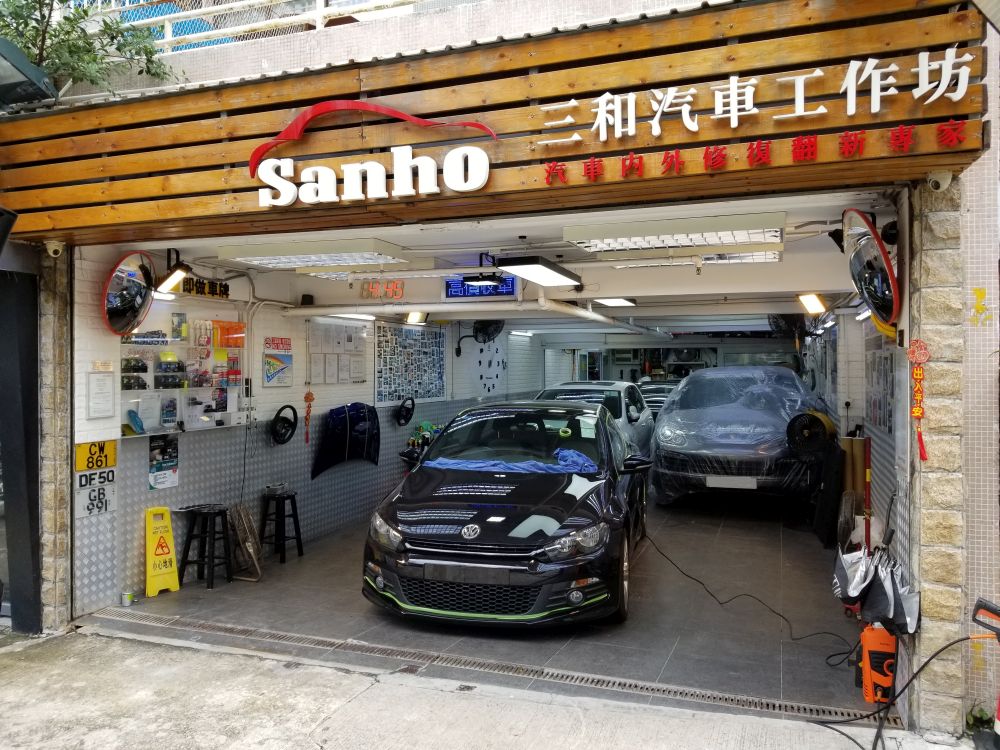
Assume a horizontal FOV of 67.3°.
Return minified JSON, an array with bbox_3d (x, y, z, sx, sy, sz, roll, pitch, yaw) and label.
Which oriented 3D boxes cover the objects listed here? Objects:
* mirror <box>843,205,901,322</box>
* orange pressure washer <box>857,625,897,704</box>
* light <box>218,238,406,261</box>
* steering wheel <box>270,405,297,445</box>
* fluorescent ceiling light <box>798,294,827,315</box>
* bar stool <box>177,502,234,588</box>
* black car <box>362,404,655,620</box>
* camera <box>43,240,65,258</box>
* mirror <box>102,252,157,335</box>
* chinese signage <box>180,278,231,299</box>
[{"bbox_3d":[1.780,-0.522,3.661,0.130,0.610,0.610,-21,-6,14],"label":"mirror"},{"bbox_3d":[1.908,1.427,3.814,0.180,0.390,0.200,0,1,17],"label":"orange pressure washer"},{"bbox_3d":[-1.382,-0.879,5.513,1.240,0.095,0.440,0,0,21],"label":"light"},{"bbox_3d":[-1.994,0.458,6.950,0.110,0.370,0.370,12,5,19],"label":"steering wheel"},{"bbox_3d":[2.884,-0.661,6.907,0.080,0.220,0.230,-44,18,-20],"label":"fluorescent ceiling light"},{"bbox_3d":[-2.302,1.335,5.883,0.320,0.600,0.320,0,0,21],"label":"bar stool"},{"bbox_3d":[0.254,0.938,6.389,1.900,1.400,4.250,0,0,13],"label":"black car"},{"bbox_3d":[-2.817,-0.792,4.750,0.120,0.105,0.120,-1,1,-37],"label":"camera"},{"bbox_3d":[-2.501,-0.554,5.128,0.110,0.600,0.600,17,2,5],"label":"mirror"},{"bbox_3d":[-2.388,-0.708,6.100,0.030,0.150,0.580,0,1,20],"label":"chinese signage"}]

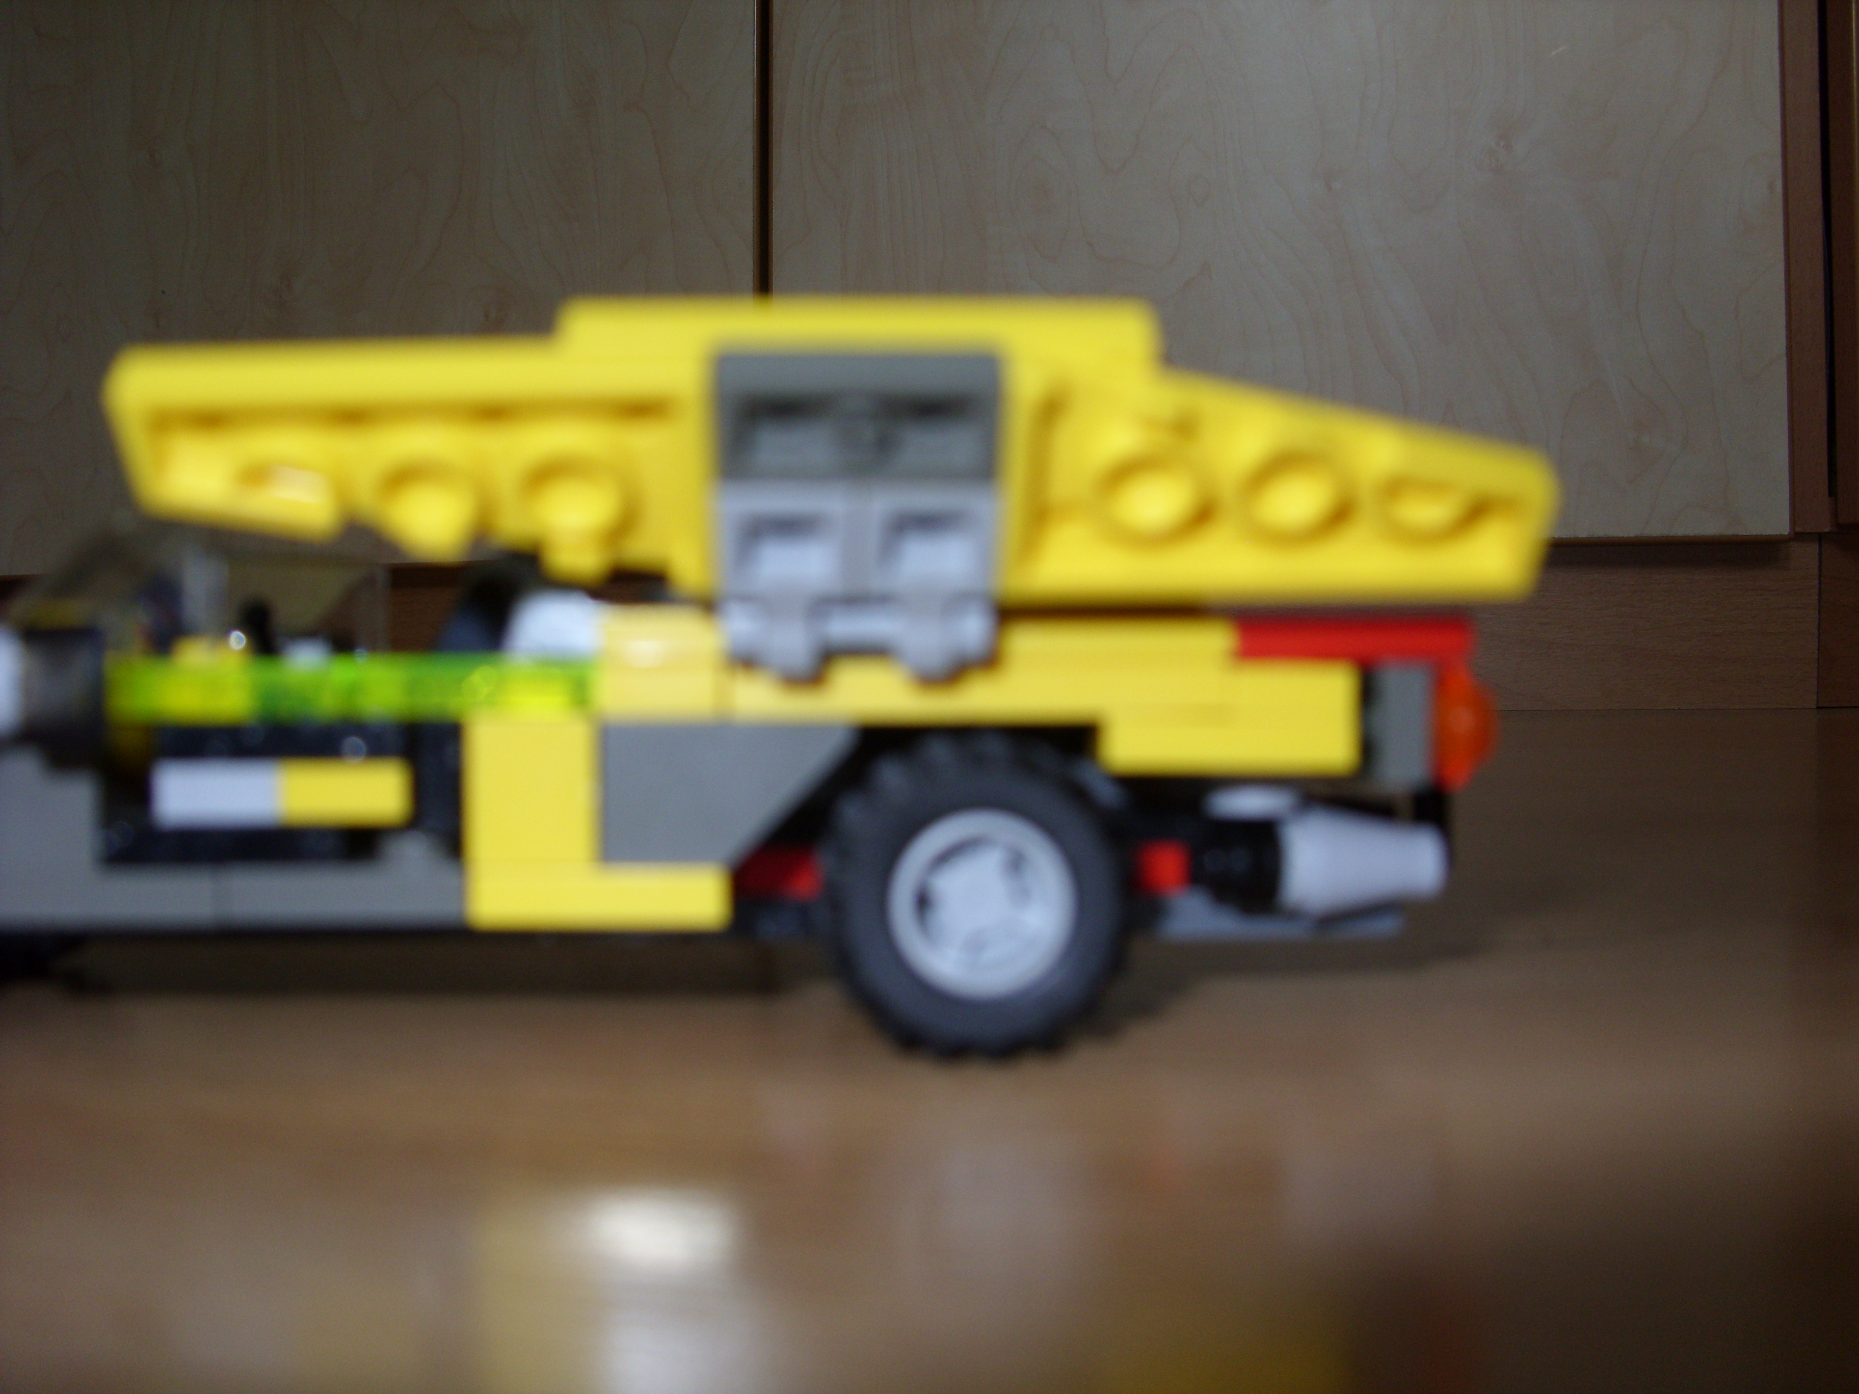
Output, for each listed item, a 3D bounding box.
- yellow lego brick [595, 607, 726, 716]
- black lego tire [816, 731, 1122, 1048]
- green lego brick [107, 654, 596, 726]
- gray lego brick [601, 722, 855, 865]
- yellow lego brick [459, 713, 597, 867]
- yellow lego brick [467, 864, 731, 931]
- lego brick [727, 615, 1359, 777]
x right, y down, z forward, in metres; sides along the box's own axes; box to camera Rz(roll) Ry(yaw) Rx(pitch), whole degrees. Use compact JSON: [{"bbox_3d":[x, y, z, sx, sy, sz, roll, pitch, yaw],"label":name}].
[{"bbox_3d":[-0.017,-0.002,0.133,0.008,0.007,0.008,0,1,-1],"label":"yellow lego brick"},{"bbox_3d":[0.003,0.013,0.134,0.021,0.021,0.012,0,1,-1],"label":"black lego tire"},{"bbox_3d":[-0.037,0.000,0.133,0.032,0.003,0.008,0,1,-1],"label":"green lego brick"},{"bbox_3d":[-0.013,0.006,0.133,0.016,0.010,0.008,0,1,-1],"label":"gray lego brick"},{"bbox_3d":[-0.025,0.006,0.133,0.008,0.010,0.008,0,1,-1],"label":"yellow lego brick"},{"bbox_3d":[-0.021,0.013,0.133,0.016,0.003,0.008,0,1,-1],"label":"yellow lego brick"},{"bbox_3d":[0.007,0.000,0.133,0.040,0.010,0.008,0,1,-1],"label":"lego brick"}]

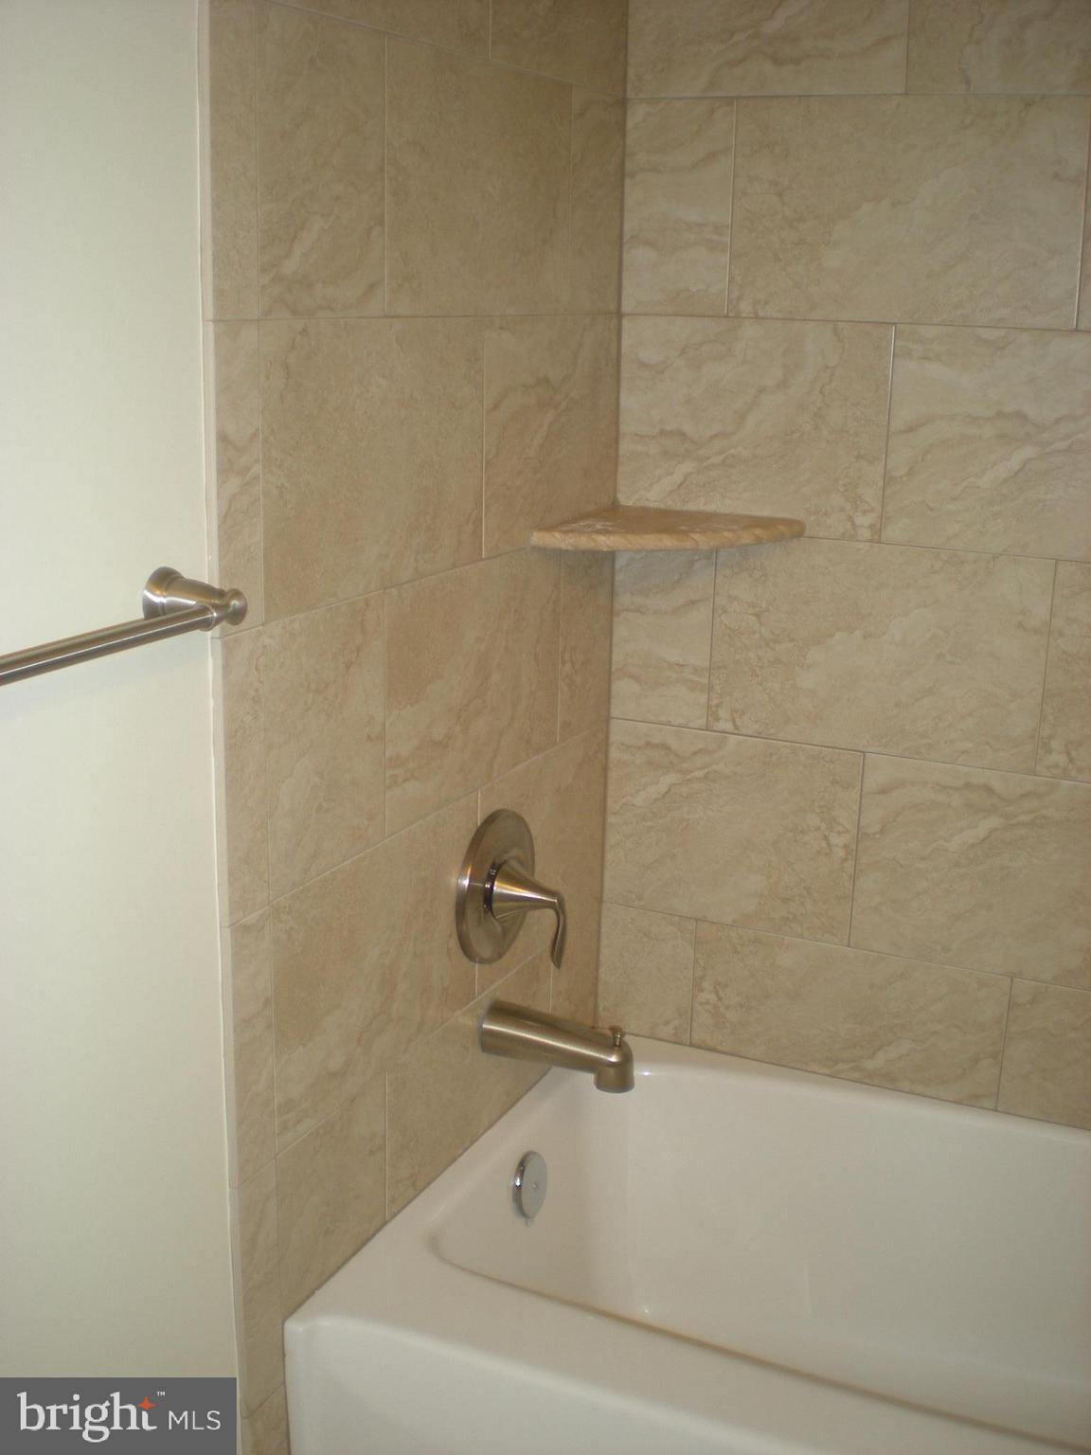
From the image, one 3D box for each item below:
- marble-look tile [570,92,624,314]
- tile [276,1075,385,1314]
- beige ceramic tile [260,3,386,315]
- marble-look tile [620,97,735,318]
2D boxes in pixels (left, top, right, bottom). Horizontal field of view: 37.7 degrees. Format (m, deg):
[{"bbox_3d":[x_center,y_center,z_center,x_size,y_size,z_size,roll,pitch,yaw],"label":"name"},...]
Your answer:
[{"bbox_3d":[0.056,-0.600,1.832,0.009,0.251,0.150,8,17,24],"label":"marble-look tile"},{"bbox_3d":[-0.212,0.464,1.595,0.010,0.181,0.201,8,17,24],"label":"tile"},{"bbox_3d":[-0.188,-0.468,1.333,0.009,0.251,0.194,8,17,24],"label":"beige ceramic tile"},{"bbox_3d":[0.156,-0.609,1.873,0.134,0.251,0.009,8,17,24],"label":"marble-look tile"}]

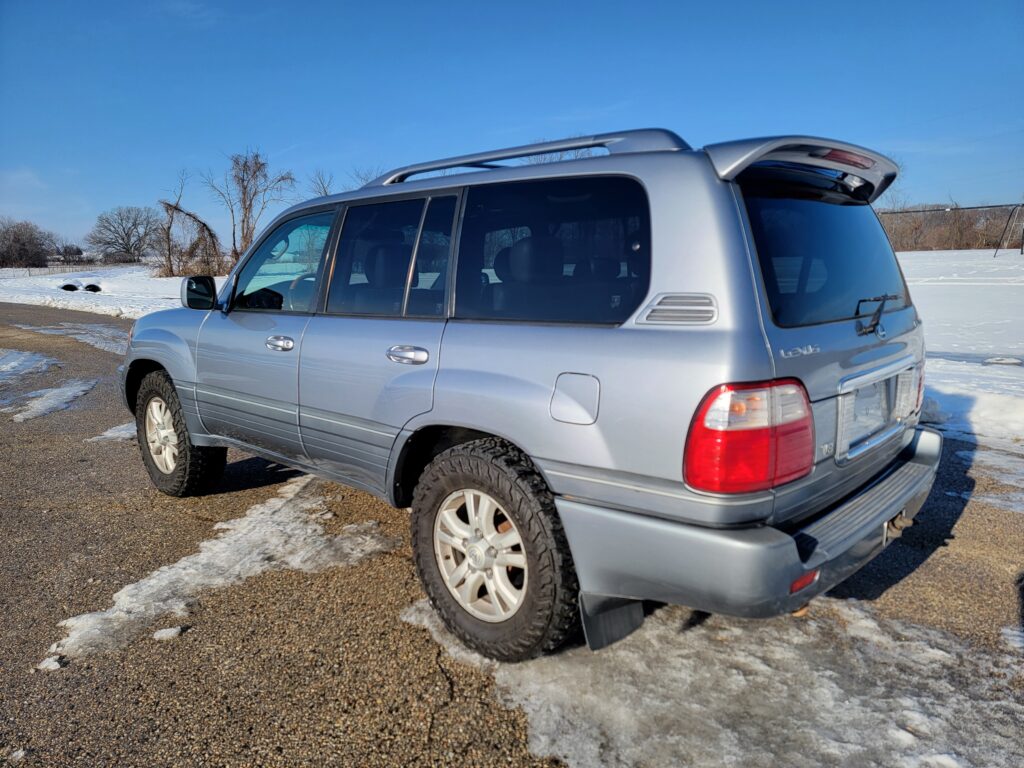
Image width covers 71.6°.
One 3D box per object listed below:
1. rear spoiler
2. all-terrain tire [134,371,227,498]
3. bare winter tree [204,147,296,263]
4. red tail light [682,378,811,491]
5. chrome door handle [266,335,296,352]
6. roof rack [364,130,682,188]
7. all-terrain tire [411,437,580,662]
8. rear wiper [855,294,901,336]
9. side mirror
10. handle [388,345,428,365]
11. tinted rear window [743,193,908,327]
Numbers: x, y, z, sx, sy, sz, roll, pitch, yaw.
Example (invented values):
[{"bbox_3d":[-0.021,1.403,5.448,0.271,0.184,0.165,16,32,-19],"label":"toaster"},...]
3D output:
[{"bbox_3d":[1.081,-0.755,2.491,0.270,0.180,1.360,8,13,42],"label":"rear spoiler"},{"bbox_3d":[-2.129,0.312,4.562,0.800,0.800,0.280,8,13,42],"label":"all-terrain tire"},{"bbox_3d":[-19.152,-12.597,52.000,6.320,9.010,5.000,-4,10,-19],"label":"bare winter tree"},{"bbox_3d":[0.678,0.110,1.970,0.220,0.275,0.380,8,13,42],"label":"red tail light"},{"bbox_3d":[-1.054,-0.189,3.270,0.220,0.072,0.050,8,13,42],"label":"chrome door handle"},{"bbox_3d":[0.355,-0.918,3.147,1.660,0.110,1.260,8,13,42],"label":"roof rack"},{"bbox_3d":[-0.034,0.604,2.652,0.800,0.800,0.280,8,13,42],"label":"all-terrain tire"},{"bbox_3d":[1.286,-0.252,2.472,0.080,0.130,0.460,8,13,42],"label":"rear wiper"},{"bbox_3d":[-1.602,-0.466,3.621,0.120,0.178,0.190,6,12,36],"label":"side mirror"},{"bbox_3d":[-0.400,-0.108,2.696,0.225,0.070,0.050,8,13,42],"label":"handle"},{"bbox_3d":[1.153,-0.451,2.458,0.070,0.440,1.360,-21,-7,43],"label":"tinted rear window"}]

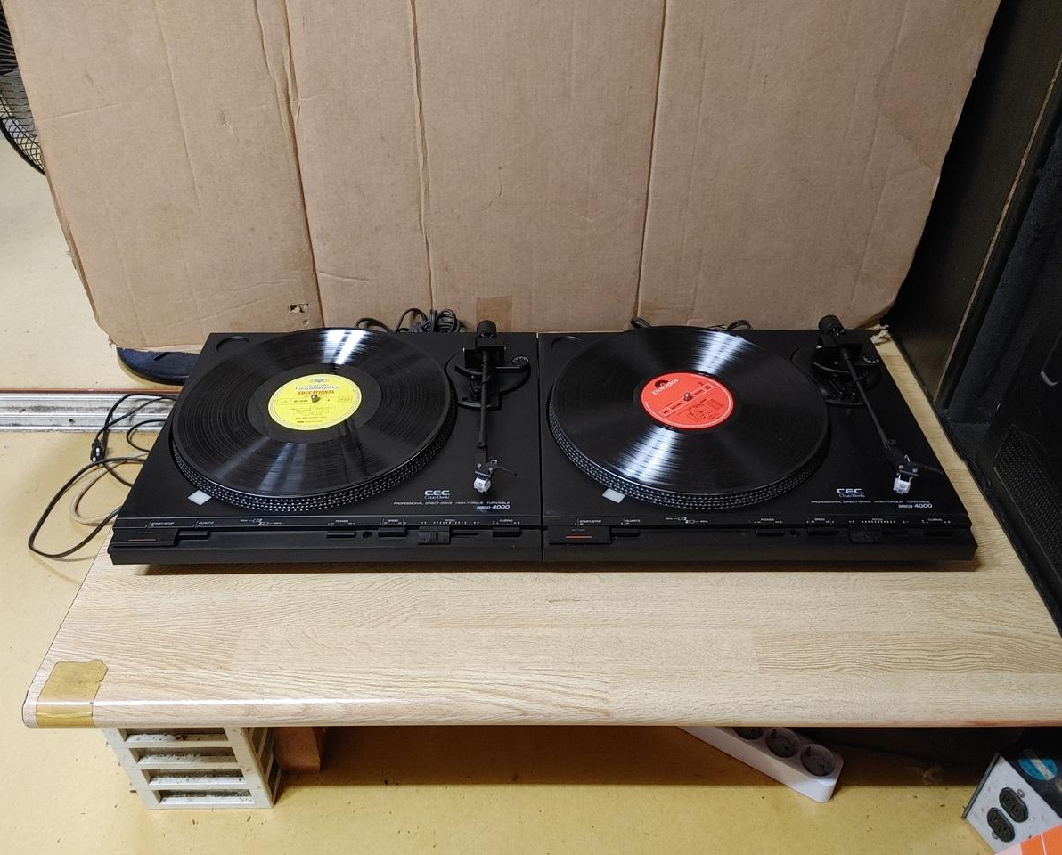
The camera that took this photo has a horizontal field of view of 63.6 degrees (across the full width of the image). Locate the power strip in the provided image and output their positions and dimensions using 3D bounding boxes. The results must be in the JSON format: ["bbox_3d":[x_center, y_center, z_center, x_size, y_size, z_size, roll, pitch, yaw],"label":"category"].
[{"bbox_3d":[0.257,0.383,1.105,0.280,0.041,0.055,23,46,24],"label":"power strip"}]

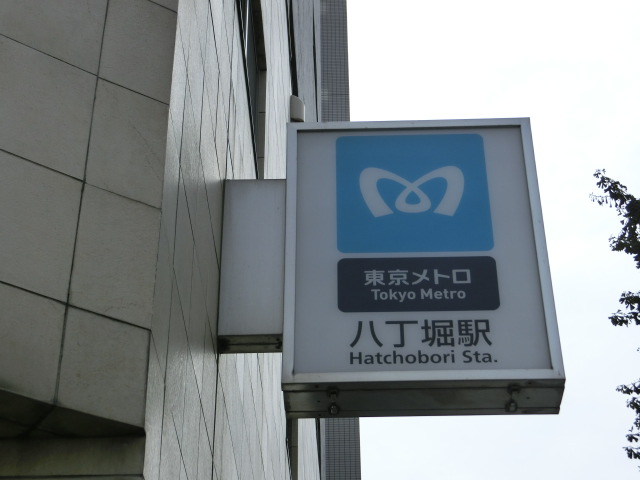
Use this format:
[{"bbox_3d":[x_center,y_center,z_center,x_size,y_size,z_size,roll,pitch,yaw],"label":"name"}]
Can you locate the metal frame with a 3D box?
[{"bbox_3d":[0.304,0.064,4.140,0.820,1.031,0.199,-1,-38,1],"label":"metal frame"}]

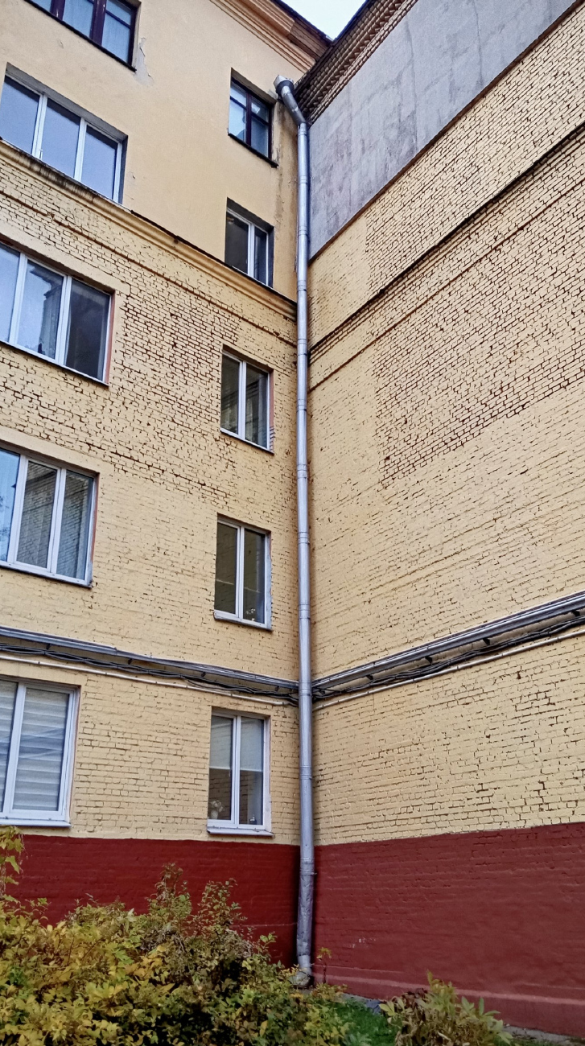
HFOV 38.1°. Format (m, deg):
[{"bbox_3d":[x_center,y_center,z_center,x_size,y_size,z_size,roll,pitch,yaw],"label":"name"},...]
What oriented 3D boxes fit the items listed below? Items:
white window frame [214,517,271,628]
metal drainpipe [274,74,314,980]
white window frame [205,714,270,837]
[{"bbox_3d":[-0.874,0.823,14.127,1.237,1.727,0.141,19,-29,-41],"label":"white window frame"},{"bbox_3d":[0.009,-1.460,15.452,0.828,17.392,0.364,19,-29,-41],"label":"metal drainpipe"},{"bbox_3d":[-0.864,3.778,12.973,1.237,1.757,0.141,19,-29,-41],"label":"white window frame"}]

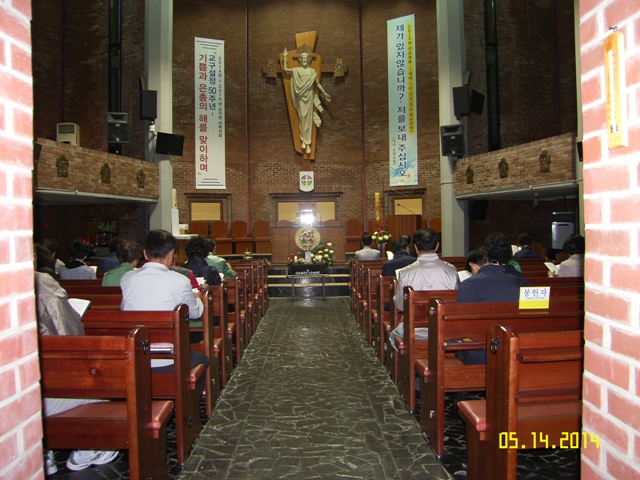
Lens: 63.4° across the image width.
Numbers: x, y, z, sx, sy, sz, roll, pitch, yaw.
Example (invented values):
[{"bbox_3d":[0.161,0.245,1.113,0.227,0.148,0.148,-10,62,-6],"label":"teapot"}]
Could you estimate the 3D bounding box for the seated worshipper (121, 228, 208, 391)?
[{"bbox_3d":[-0.970,0.600,3.340,0.500,1.330,0.750,-1,0,-2],"label":"seated worshipper"}]

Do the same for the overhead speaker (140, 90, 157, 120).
[{"bbox_3d":[-3.964,-3.129,12.000,0.370,0.660,0.360,-1,7,-23],"label":"overhead speaker"}]

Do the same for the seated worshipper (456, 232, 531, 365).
[{"bbox_3d":[1.130,0.627,3.640,0.520,1.360,0.750,-1,0,-1],"label":"seated worshipper"}]

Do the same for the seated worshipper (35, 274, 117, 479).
[{"bbox_3d":[-1.360,0.701,2.720,0.540,1.300,0.800,-1,0,-1],"label":"seated worshipper"}]

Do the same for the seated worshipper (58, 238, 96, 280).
[{"bbox_3d":[-2.610,0.640,5.730,0.450,1.290,0.680,-1,0,-2],"label":"seated worshipper"}]

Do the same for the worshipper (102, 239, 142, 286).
[{"bbox_3d":[-1.820,0.676,5.170,0.480,1.330,0.750,-1,0,-1],"label":"worshipper"}]

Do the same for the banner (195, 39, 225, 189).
[{"bbox_3d":[-3.270,-3.750,15.420,0.890,4.460,0.030,-1,0,-22],"label":"banner"}]

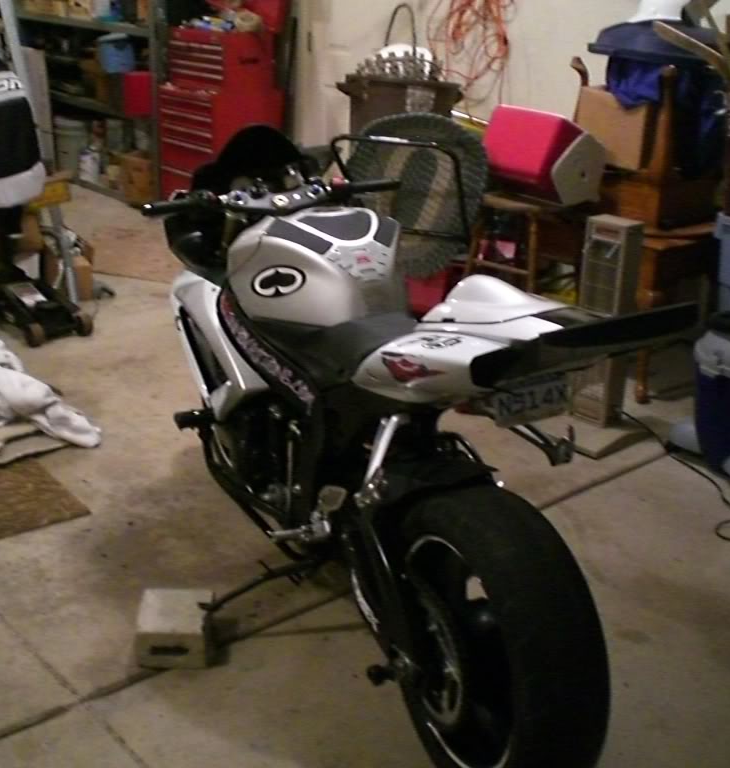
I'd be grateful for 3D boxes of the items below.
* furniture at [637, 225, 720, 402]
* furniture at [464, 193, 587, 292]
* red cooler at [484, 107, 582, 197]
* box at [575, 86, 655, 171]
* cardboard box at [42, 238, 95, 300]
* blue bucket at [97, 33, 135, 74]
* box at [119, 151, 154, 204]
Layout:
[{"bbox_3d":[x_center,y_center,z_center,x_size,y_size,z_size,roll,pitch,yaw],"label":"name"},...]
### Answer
[{"bbox_3d":[1.066,-0.346,4.503,0.520,0.630,0.540,-15,27,-37],"label":"furniture"},{"bbox_3d":[0.644,-0.360,4.356,0.420,0.750,0.420,-15,27,-37],"label":"furniture"},{"bbox_3d":[0.690,-0.865,4.290,0.320,0.270,0.350,18,4,-44],"label":"red cooler"},{"bbox_3d":[0.991,-0.966,4.200,0.240,0.260,0.320,-15,27,-37],"label":"box"},{"bbox_3d":[-1.444,-0.535,5.452,0.230,0.200,0.300,-6,22,-19],"label":"cardboard box"},{"bbox_3d":[-1.593,-2.130,7.262,0.230,0.265,0.240,1,21,0],"label":"blue bucket"},{"bbox_3d":[-1.333,-1.339,7.308,0.300,0.290,0.330,-15,27,-37],"label":"box"}]

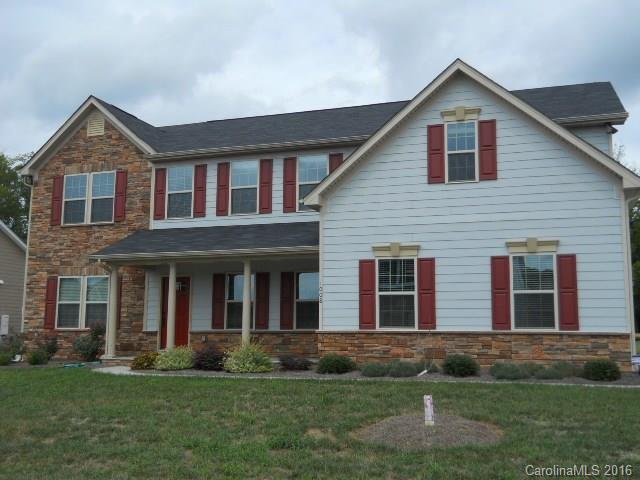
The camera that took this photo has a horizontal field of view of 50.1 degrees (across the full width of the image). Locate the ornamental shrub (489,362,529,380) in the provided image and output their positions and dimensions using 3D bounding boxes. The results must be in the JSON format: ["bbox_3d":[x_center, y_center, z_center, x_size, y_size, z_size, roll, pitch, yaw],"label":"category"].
[{"bbox_3d":[3.595,2.482,12.962,0.720,0.318,0.600,-2,-8,17],"label":"ornamental shrub"}]

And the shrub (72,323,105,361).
[{"bbox_3d":[-6.436,2.814,18.942,0.886,1.051,0.850,-2,-8,17],"label":"shrub"}]

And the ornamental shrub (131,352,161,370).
[{"bbox_3d":[-3.914,2.731,15.346,0.718,0.415,0.682,-2,-8,17],"label":"ornamental shrub"}]

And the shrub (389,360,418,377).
[{"bbox_3d":[1.640,2.544,13.515,0.612,0.326,0.582,-2,-8,17],"label":"shrub"}]

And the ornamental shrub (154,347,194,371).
[{"bbox_3d":[-3.412,2.762,16.002,0.935,0.535,0.800,-2,-8,17],"label":"ornamental shrub"}]

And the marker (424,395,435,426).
[{"bbox_3d":[1.297,2.022,8.100,0.100,0.361,0.050,-1,-8,12],"label":"marker"}]

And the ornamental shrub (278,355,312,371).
[{"bbox_3d":[-0.537,2.672,14.961,0.744,0.332,0.600,-2,-8,17],"label":"ornamental shrub"}]

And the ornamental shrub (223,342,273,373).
[{"bbox_3d":[-1.551,2.564,14.835,1.084,0.640,0.976,-2,-8,17],"label":"ornamental shrub"}]

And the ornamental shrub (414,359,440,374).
[{"bbox_3d":[2.128,2.544,13.731,0.542,0.311,0.542,-2,-8,17],"label":"ornamental shrub"}]

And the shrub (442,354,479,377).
[{"bbox_3d":[2.730,2.438,13.291,0.699,0.427,0.664,-2,-8,17],"label":"shrub"}]

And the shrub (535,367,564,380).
[{"bbox_3d":[4.266,2.468,12.702,0.557,0.235,0.500,-2,-8,17],"label":"shrub"}]

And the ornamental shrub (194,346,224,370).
[{"bbox_3d":[-2.550,2.710,15.741,0.690,0.559,0.650,0,-7,0],"label":"ornamental shrub"}]

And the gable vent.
[{"bbox_3d":[-6.684,-3.478,20.426,0.580,0.730,0.060,-2,-8,17],"label":"gable vent"}]

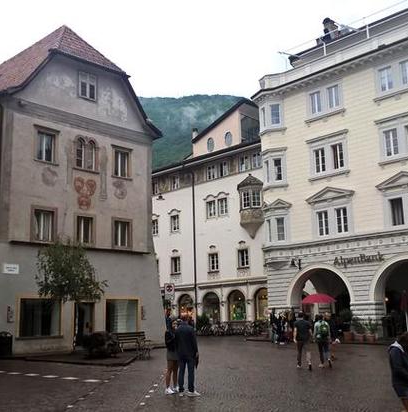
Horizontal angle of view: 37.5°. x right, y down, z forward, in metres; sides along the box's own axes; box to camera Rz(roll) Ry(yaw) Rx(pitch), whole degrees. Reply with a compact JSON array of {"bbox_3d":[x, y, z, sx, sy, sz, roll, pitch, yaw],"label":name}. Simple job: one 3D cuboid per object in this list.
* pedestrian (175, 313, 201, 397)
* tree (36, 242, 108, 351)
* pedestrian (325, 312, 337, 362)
[{"bbox_3d":[-0.354,3.305,13.374,0.550,1.750,0.420,-7,-12,25],"label":"pedestrian"},{"bbox_3d":[-6.034,4.021,27.347,2.890,5.160,3.040,-2,-11,0],"label":"tree"},{"bbox_3d":[4.459,4.621,21.188,0.500,1.680,0.420,-3,-11,8],"label":"pedestrian"}]

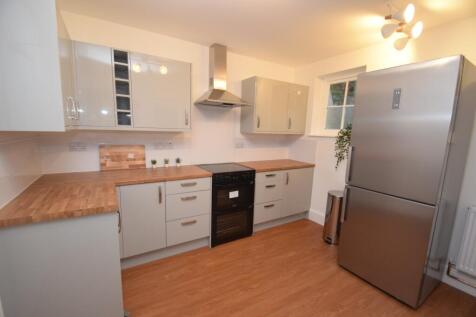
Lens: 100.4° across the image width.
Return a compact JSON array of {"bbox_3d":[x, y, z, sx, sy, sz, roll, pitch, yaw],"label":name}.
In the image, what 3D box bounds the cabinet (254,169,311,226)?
[{"bbox_3d":[0.565,0.482,3.137,1.078,0.725,0.569,-3,10,-29],"label":"cabinet"}]

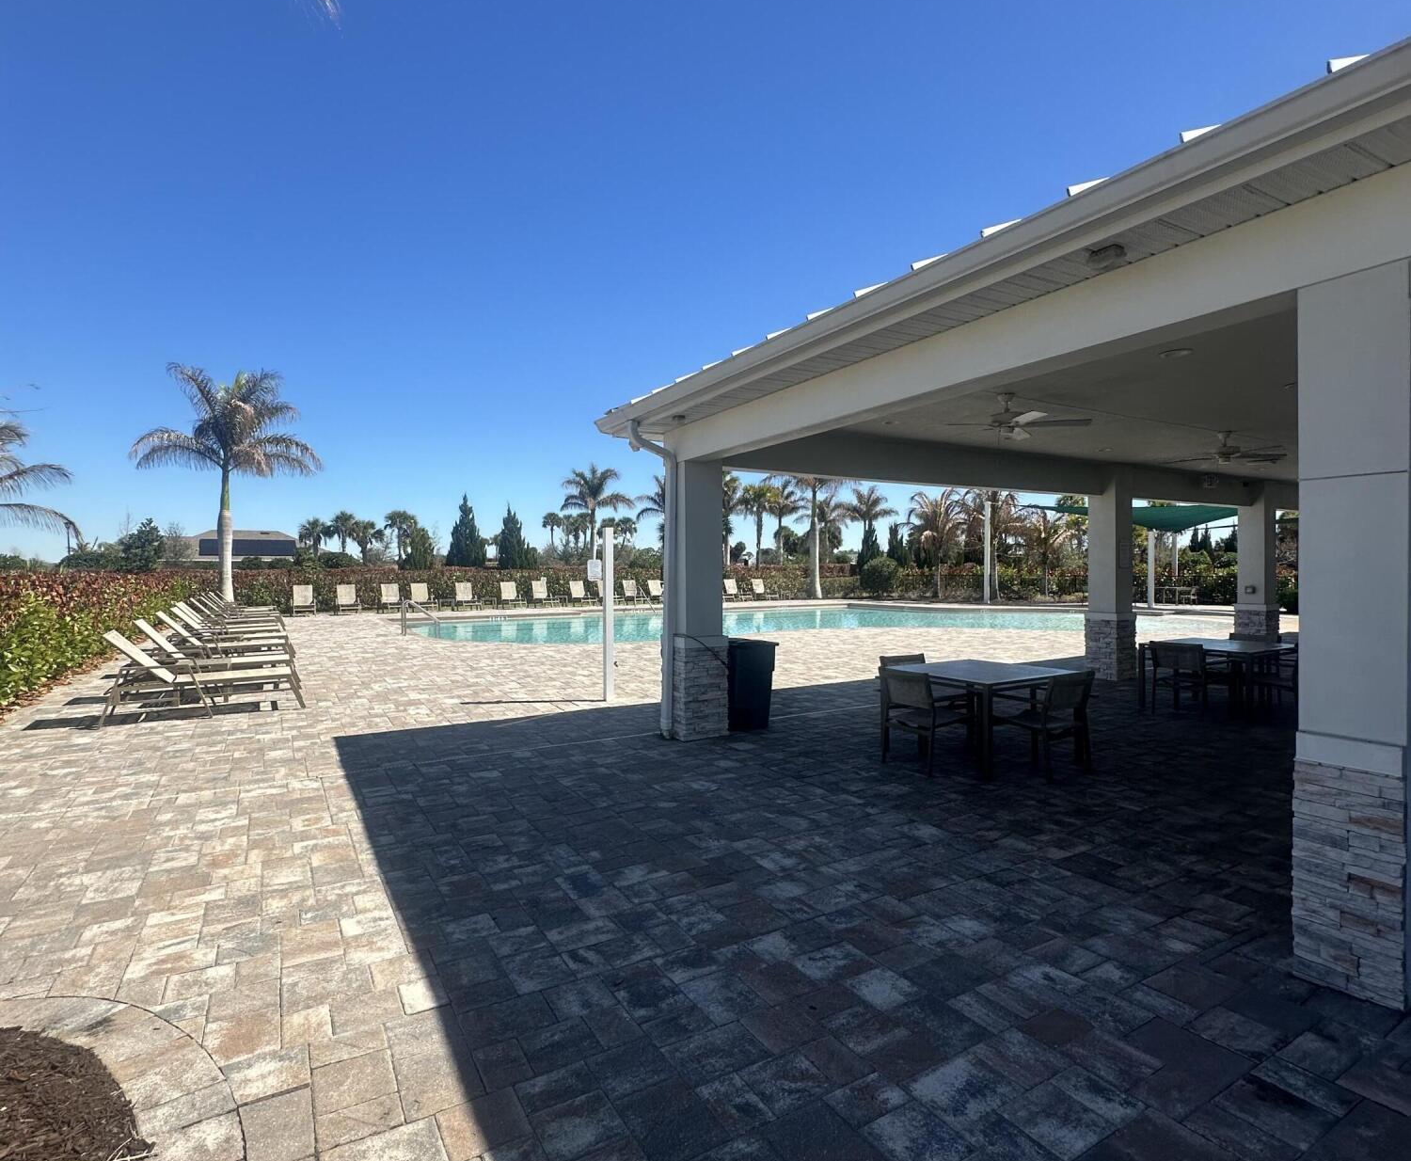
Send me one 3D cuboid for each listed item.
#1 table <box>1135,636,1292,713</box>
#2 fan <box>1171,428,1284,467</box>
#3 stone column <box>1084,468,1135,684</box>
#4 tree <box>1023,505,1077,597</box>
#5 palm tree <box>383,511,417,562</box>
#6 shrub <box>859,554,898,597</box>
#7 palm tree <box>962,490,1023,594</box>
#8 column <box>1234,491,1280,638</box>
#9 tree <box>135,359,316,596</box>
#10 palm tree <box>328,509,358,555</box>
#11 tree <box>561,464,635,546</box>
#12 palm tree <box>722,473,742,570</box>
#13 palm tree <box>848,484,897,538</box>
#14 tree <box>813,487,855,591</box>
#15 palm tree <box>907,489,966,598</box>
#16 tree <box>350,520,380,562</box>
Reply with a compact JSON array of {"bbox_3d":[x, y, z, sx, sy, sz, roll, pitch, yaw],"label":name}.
[{"bbox_3d":[5.730,1.110,8.500,1.170,0.740,1.170,-1,1,-30],"label":"table"},{"bbox_3d":[5.960,-1.520,8.740,1.420,0.380,1.420,-1,1,-30],"label":"fan"},{"bbox_3d":[5.900,-0.091,11.094,0.490,3.100,0.490,-1,0,-30],"label":"stone column"},{"bbox_3d":[19.287,-1.627,43.019,3.400,5.301,3.400,0,0,0],"label":"tree"},{"bbox_3d":[-28.057,-2.742,70.000,3.200,7.360,3.200,0,1,0],"label":"palm tree"},{"bbox_3d":[10.151,-0.270,44.508,2.300,2.383,2.300,0,0,0],"label":"shrub"},{"bbox_3d":[14.878,-2.064,39.000,3.500,6.190,3.500,0,1,0],"label":"palm tree"},{"bbox_3d":[9.561,-0.105,13.213,0.490,3.050,0.490,-1,0,-30],"label":"column"},{"bbox_3d":[-18.830,-3.456,30.035,6.600,9.836,6.600,0,0,0],"label":"tree"},{"bbox_3d":[-33.170,-2.599,70.027,2.800,7.648,2.800,0,0,0],"label":"palm tree"},{"bbox_3d":[-8.116,-3.745,57.034,5.500,9.796,5.500,0,0,0],"label":"tree"},{"bbox_3d":[1.652,-3.689,57.000,2.900,9.250,2.900,0,1,0],"label":"palm tree"},{"bbox_3d":[15.323,-3.972,71.034,5.000,9.748,5.000,0,0,0],"label":"palm tree"},{"bbox_3d":[6.822,-2.655,46.026,5.200,7.575,5.200,0,0,0],"label":"tree"},{"bbox_3d":[12.400,-1.987,40.500,3.450,5.960,3.450,0,1,0],"label":"palm tree"},{"bbox_3d":[-31.234,-2.294,70.000,3.100,6.500,3.100,0,1,0],"label":"tree"}]

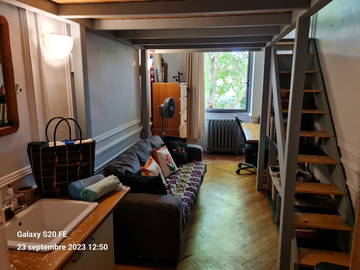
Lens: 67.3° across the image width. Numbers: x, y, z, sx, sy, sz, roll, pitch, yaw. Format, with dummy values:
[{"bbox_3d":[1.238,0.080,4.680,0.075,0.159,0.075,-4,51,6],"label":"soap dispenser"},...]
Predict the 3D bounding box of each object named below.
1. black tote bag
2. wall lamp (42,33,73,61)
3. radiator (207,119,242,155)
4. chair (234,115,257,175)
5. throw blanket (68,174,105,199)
[{"bbox_3d":[-0.742,0.127,1.760,0.350,0.490,0.200,-8,13,-34],"label":"black tote bag"},{"bbox_3d":[-0.855,-0.637,1.986,0.125,0.165,0.300,2,11,8],"label":"wall lamp"},{"bbox_3d":[1.012,0.048,6.080,0.720,0.760,0.170,2,11,8],"label":"radiator"},{"bbox_3d":[1.292,0.162,4.857,0.640,1.010,0.600,1,11,6],"label":"chair"},{"bbox_3d":[-0.593,0.332,1.752,0.100,0.100,0.240,7,13,30],"label":"throw blanket"}]

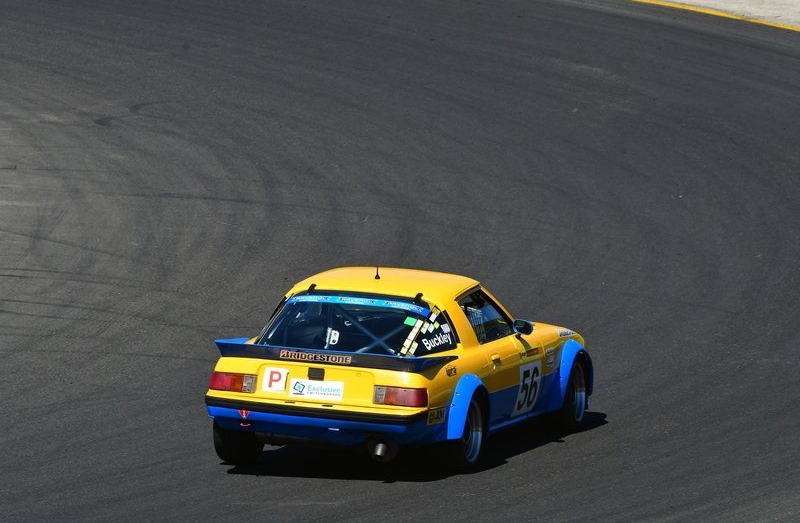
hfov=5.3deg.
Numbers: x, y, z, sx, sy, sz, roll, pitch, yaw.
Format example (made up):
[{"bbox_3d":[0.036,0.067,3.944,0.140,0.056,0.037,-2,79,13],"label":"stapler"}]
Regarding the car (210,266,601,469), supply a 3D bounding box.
[{"bbox_3d":[0.010,0.655,58.493,1.780,1.220,4.260,1,6,18],"label":"car"}]

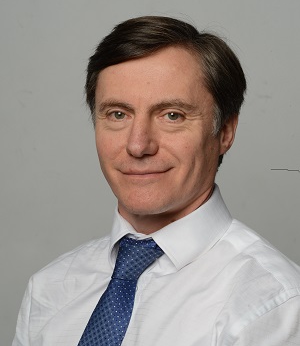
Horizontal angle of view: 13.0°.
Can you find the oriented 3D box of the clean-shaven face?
[{"bbox_3d":[0.018,-0.039,1.530,0.160,0.212,0.145,0,0,18],"label":"clean-shaven face"}]

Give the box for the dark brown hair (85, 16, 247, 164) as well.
[{"bbox_3d":[0.019,-0.100,1.580,0.185,0.178,0.205,0,0,18],"label":"dark brown hair"}]

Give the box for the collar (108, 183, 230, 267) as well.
[{"bbox_3d":[0.025,0.064,1.560,0.145,0.100,0.150,0,0,33],"label":"collar"}]

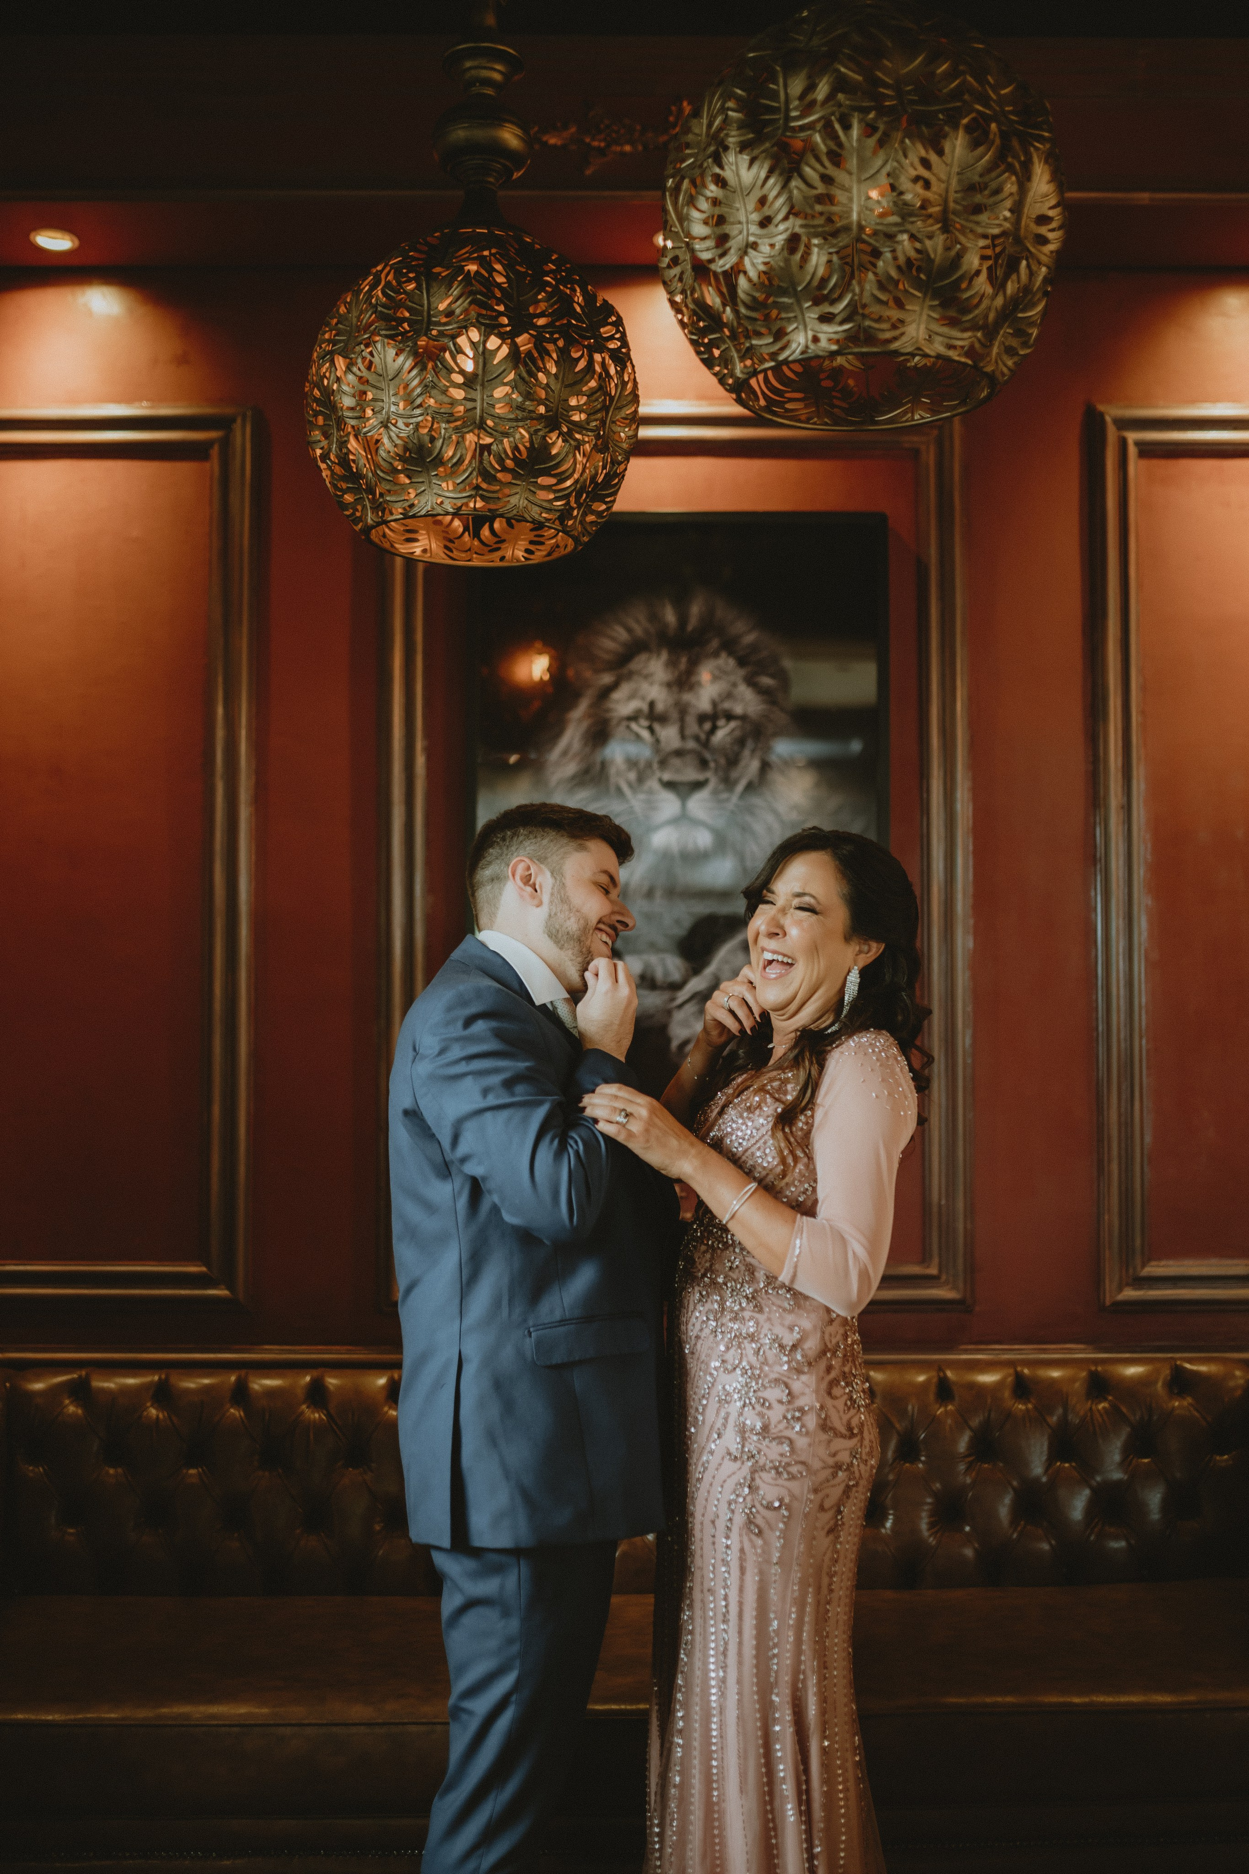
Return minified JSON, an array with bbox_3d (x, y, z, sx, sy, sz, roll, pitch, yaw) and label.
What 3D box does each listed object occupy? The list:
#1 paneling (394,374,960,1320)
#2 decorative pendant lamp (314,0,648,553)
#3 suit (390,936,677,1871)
[{"bbox_3d":[0.090,-0.153,3.380,1.100,1.680,0.060,0,-2,0],"label":"paneling"},{"bbox_3d":[-0.178,-0.800,2.190,0.400,0.660,0.400,0,-2,0],"label":"decorative pendant lamp"},{"bbox_3d":[-0.115,0.765,2.390,0.400,1.500,0.530,0,-2,-10],"label":"suit"}]

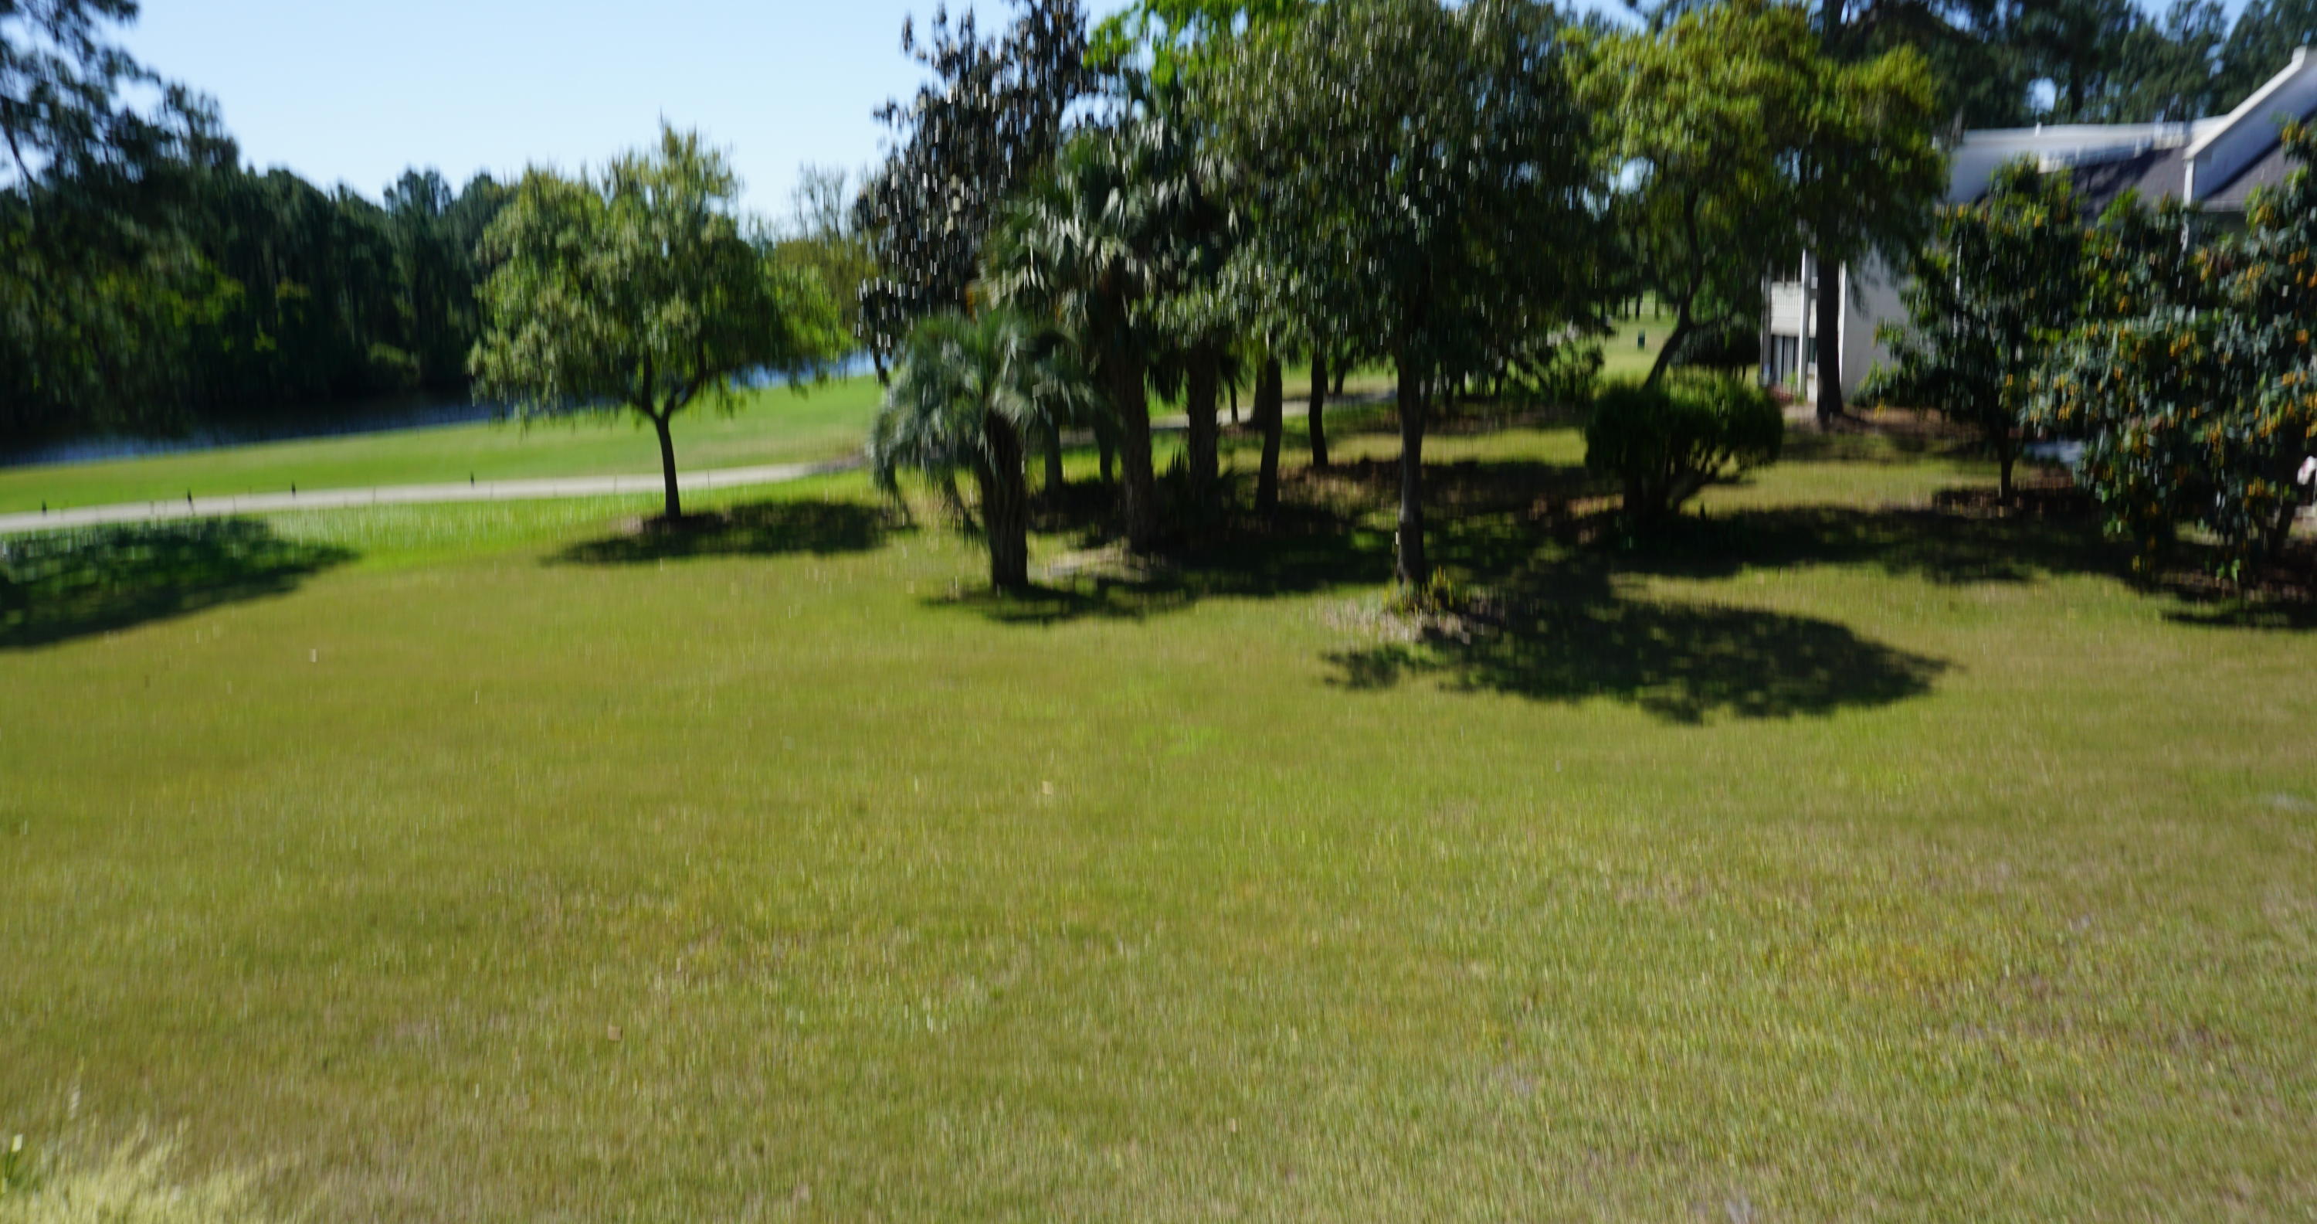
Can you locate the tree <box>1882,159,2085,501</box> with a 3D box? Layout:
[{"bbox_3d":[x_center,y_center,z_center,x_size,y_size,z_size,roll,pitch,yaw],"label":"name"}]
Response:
[{"bbox_3d":[13.900,-4.642,25.846,3.740,5.620,3.740,-3,12,0],"label":"tree"}]

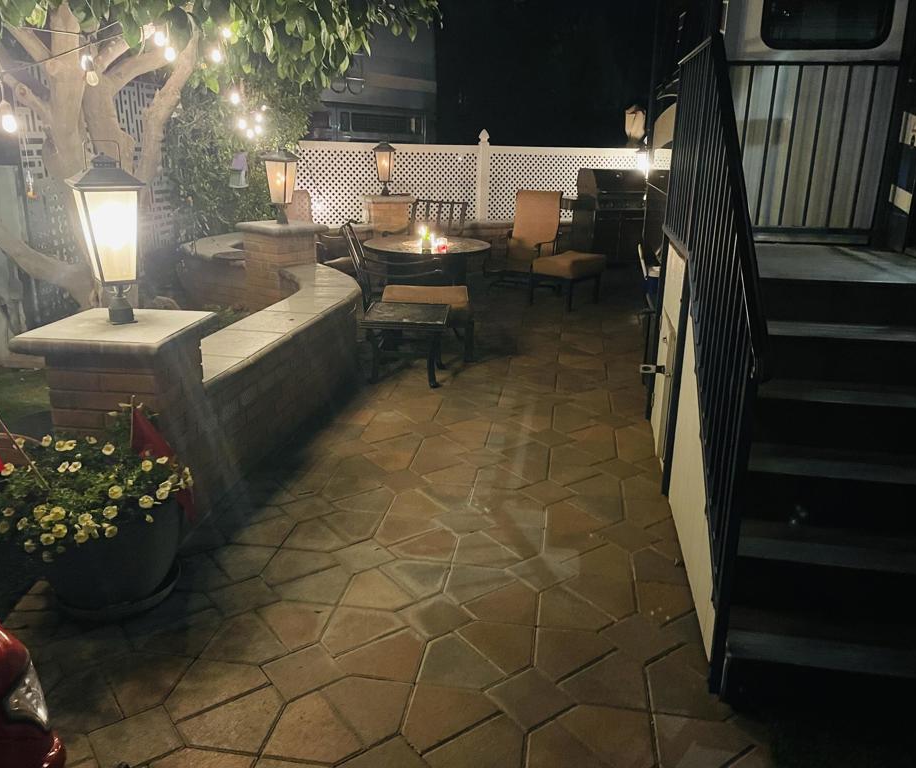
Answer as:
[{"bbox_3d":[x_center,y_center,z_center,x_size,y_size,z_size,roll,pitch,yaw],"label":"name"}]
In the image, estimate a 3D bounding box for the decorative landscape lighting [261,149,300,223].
[{"bbox_3d":[-1.505,-1.692,6.554,0.270,0.630,0.270,5,18,13],"label":"decorative landscape lighting"}]

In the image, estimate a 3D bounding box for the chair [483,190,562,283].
[{"bbox_3d":[0.707,-1.507,8.179,0.650,1.040,0.740,11,21,30],"label":"chair"}]

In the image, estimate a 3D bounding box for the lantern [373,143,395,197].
[{"bbox_3d":[-0.886,-2.629,9.402,0.265,0.640,0.265,3,18,8],"label":"lantern"}]

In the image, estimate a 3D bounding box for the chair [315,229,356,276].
[{"bbox_3d":[-1.292,-1.335,7.598,0.740,1.030,0.660,17,24,41],"label":"chair"}]

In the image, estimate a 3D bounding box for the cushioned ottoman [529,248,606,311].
[{"bbox_3d":[1.065,-1.008,7.541,0.490,0.460,0.570,14,22,36],"label":"cushioned ottoman"}]

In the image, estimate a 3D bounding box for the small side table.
[{"bbox_3d":[-0.338,-0.268,5.252,0.550,0.450,0.560,1,18,2],"label":"small side table"}]

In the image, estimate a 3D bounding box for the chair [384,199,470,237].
[{"bbox_3d":[-0.285,-1.371,7.881,0.620,0.940,0.640,10,20,27],"label":"chair"}]

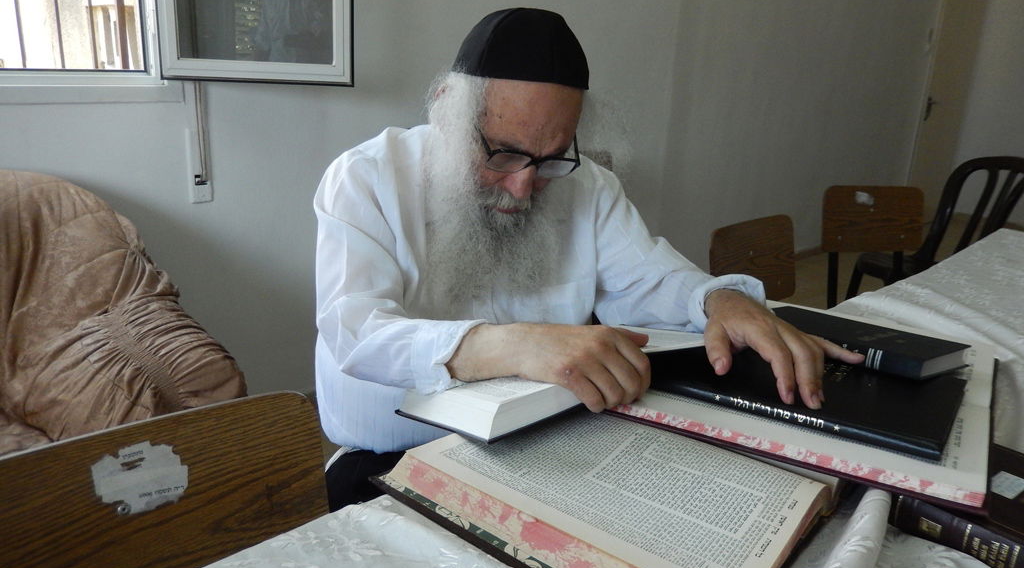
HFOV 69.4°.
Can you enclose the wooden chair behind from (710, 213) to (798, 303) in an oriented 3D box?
[{"bbox_3d":[0.771,0.272,1.896,0.420,0.790,0.480,-12,22,-40],"label":"wooden chair behind"}]

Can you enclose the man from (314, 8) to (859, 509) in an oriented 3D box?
[{"bbox_3d":[0.013,0.224,1.164,0.630,1.220,0.750,-8,20,-31],"label":"man"}]

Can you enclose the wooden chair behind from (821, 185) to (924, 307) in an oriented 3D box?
[{"bbox_3d":[1.334,0.099,2.551,0.420,0.790,0.480,-2,18,-14],"label":"wooden chair behind"}]

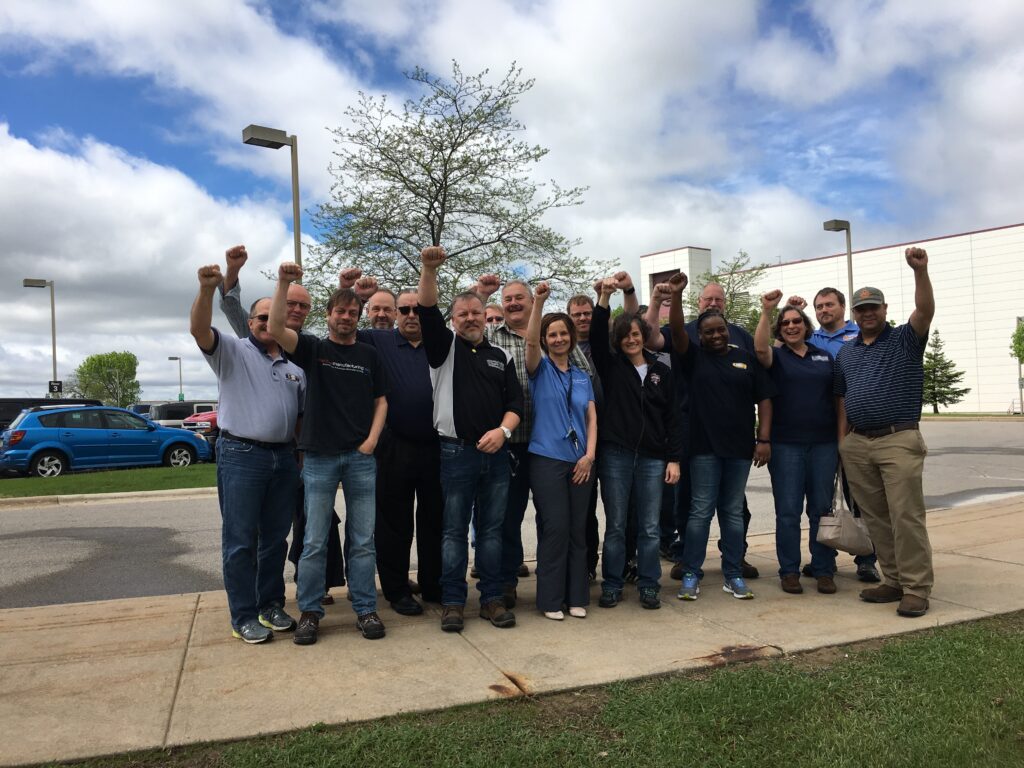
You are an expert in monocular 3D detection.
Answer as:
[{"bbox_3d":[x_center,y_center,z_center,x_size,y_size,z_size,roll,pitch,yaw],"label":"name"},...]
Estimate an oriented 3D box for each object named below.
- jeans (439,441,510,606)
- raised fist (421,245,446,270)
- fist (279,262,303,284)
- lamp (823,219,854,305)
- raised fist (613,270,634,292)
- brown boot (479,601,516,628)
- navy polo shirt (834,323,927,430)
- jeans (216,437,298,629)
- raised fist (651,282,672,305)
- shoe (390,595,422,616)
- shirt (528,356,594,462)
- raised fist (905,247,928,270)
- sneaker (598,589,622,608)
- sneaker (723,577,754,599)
[{"bbox_3d":[-0.203,0.738,4.640,0.400,0.890,0.310,-2,-1,-19],"label":"jeans"},{"bbox_3d":[-0.386,-0.620,4.220,0.118,0.115,0.095,2,13,0],"label":"raised fist"},{"bbox_3d":[-1.069,-0.533,4.140,0.112,0.108,0.093,2,7,-6],"label":"fist"},{"bbox_3d":[11.777,-2.295,30.182,1.000,7.100,0.460,-2,-1,-36],"label":"lamp"},{"bbox_3d":[0.714,-0.663,5.500,0.115,0.110,0.100,-2,-1,7],"label":"raised fist"},{"bbox_3d":[-0.084,1.218,4.630,0.115,0.130,0.300,-2,-1,-29],"label":"brown boot"},{"bbox_3d":[1.990,-0.040,4.620,0.510,0.600,0.330,-3,-1,37],"label":"navy polo shirt"},{"bbox_3d":[-1.356,0.779,4.570,0.340,1.010,0.400,-3,-1,44],"label":"jeans"},{"bbox_3d":[0.928,-0.551,5.220,0.110,0.120,0.100,-2,-1,8],"label":"raised fist"},{"bbox_3d":[-0.614,1.260,4.900,0.110,0.110,0.290,-2,-1,-30],"label":"shoe"},{"bbox_3d":[0.272,0.135,4.720,0.380,0.590,0.260,-2,-1,-6],"label":"shirt"},{"bbox_3d":[2.084,-0.647,4.420,0.110,0.120,0.105,-3,-1,27],"label":"raised fist"},{"bbox_3d":[0.568,1.223,4.980,0.098,0.105,0.260,-2,-1,19],"label":"sneaker"},{"bbox_3d":[1.305,1.156,4.960,0.105,0.115,0.270,-2,-1,-15],"label":"sneaker"}]

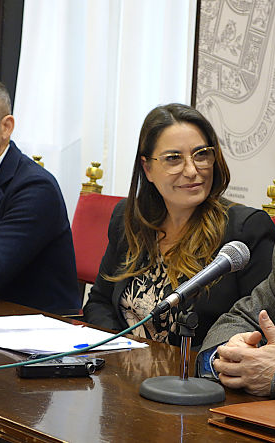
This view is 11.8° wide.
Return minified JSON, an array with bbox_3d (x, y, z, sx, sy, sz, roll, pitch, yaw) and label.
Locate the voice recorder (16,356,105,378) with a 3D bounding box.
[{"bbox_3d":[-0.143,0.270,2.474,0.156,0.025,0.064,1,6,-15],"label":"voice recorder"}]

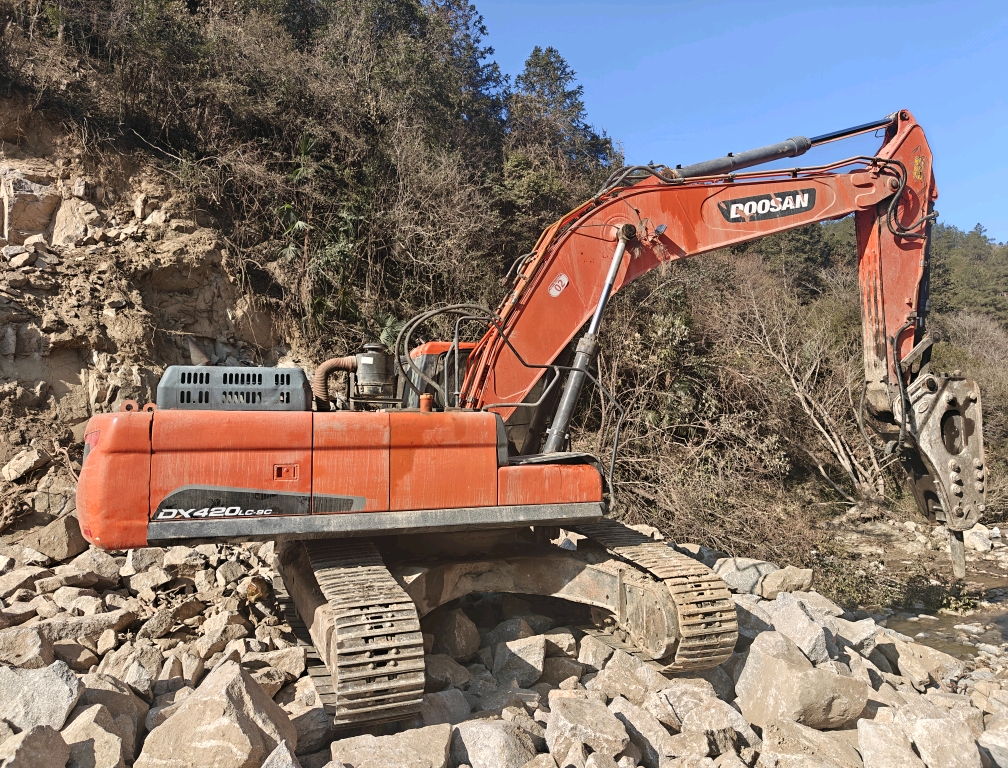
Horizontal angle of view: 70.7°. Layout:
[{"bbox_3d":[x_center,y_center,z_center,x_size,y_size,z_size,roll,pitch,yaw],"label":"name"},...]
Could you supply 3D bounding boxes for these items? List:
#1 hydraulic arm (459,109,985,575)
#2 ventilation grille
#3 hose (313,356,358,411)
[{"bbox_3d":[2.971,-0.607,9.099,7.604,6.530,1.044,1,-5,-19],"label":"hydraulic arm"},{"bbox_3d":[-2.432,0.087,6.521,1.231,0.359,1.261,1,-5,-19],"label":"ventilation grille"},{"bbox_3d":[-1.582,0.011,6.704,0.433,0.542,0.177,1,-5,-19],"label":"hose"}]

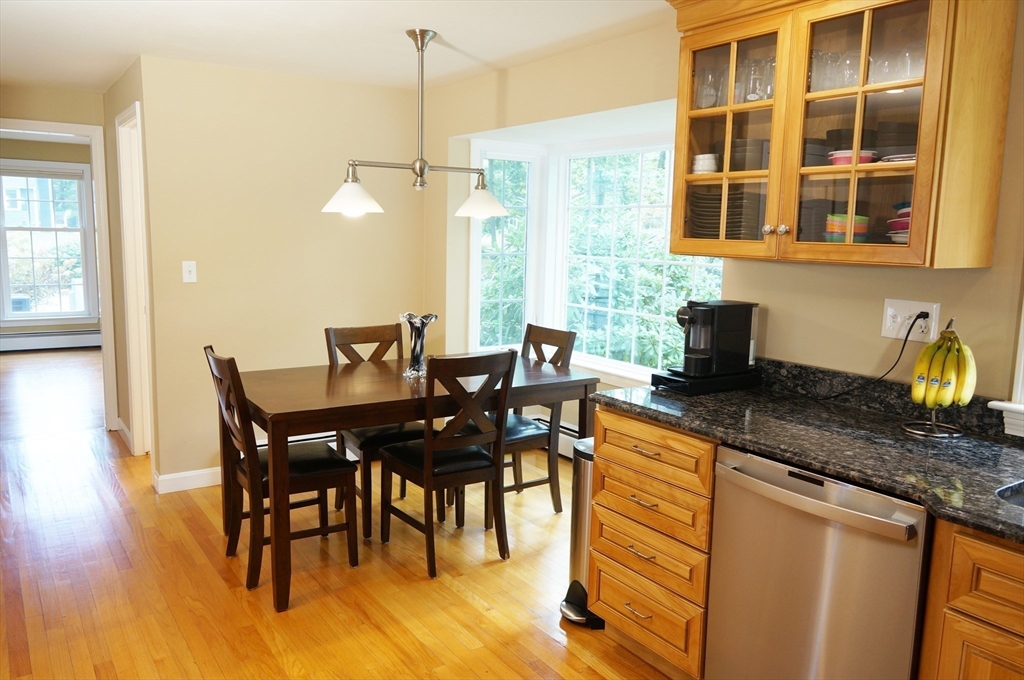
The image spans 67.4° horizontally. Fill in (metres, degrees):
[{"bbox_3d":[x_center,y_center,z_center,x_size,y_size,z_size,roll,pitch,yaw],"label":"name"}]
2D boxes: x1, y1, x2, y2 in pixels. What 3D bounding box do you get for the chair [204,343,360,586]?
[{"bbox_3d":[-0.981,0.502,3.284,0.540,0.947,0.445,-4,9,-32],"label":"chair"}]

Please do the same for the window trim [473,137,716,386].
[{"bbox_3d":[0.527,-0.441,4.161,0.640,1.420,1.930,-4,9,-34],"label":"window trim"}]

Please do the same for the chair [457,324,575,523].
[{"bbox_3d":[-0.017,0.419,4.003,0.540,0.947,0.440,-4,9,-32],"label":"chair"}]

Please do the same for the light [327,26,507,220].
[{"bbox_3d":[-0.413,-0.960,3.450,0.925,0.820,0.265,-4,9,-34],"label":"light"}]

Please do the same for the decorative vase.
[{"bbox_3d":[-0.448,0.018,3.581,0.160,0.290,0.155,-4,9,-34],"label":"decorative vase"}]

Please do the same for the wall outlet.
[{"bbox_3d":[1.204,-0.059,2.324,0.012,0.117,0.167,-4,9,-34],"label":"wall outlet"}]

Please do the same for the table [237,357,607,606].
[{"bbox_3d":[-0.480,0.551,3.624,1.546,0.775,0.903,-4,9,-32],"label":"table"}]

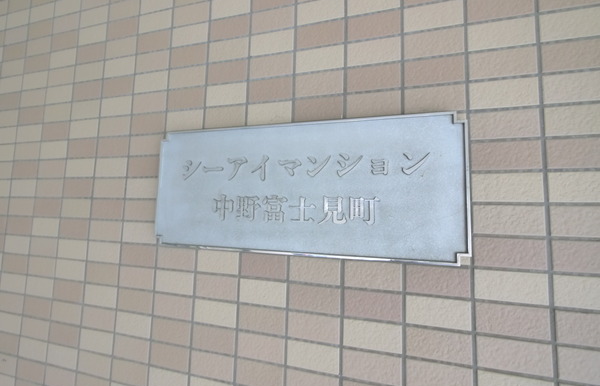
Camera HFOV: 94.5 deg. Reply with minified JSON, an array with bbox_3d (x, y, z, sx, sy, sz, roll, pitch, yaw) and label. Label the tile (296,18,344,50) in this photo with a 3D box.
[{"bbox_3d":[0.040,-0.305,0.539,0.095,0.045,0.010,0,-5,17],"label":"tile"}]

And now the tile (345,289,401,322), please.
[{"bbox_3d":[0.122,0.189,0.472,0.095,0.045,0.010,0,-5,16],"label":"tile"}]

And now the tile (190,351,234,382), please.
[{"bbox_3d":[-0.170,0.339,0.545,0.095,0.045,0.009,0,-5,17],"label":"tile"}]

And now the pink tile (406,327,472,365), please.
[{"bbox_3d":[0.217,0.239,0.439,0.095,0.045,0.009,0,-5,17],"label":"pink tile"}]

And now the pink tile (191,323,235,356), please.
[{"bbox_3d":[-0.168,0.289,0.549,0.095,0.045,0.009,0,-5,16],"label":"pink tile"}]

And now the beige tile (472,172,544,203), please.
[{"bbox_3d":[0.320,-0.008,0.429,0.095,0.045,0.010,0,-5,17],"label":"beige tile"}]

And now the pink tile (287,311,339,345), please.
[{"bbox_3d":[0.024,0.238,0.496,0.095,0.045,0.009,0,-5,17],"label":"pink tile"}]

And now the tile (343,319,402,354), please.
[{"bbox_3d":[0.121,0.238,0.466,0.095,0.045,0.010,0,-5,17],"label":"tile"}]

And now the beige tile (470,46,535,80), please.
[{"bbox_3d":[0.326,-0.208,0.448,0.095,0.045,0.009,0,-5,17],"label":"beige tile"}]

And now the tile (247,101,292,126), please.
[{"bbox_3d":[-0.060,-0.158,0.559,0.095,0.045,0.009,0,-5,17],"label":"tile"}]

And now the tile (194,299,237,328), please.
[{"bbox_3d":[-0.168,0.238,0.553,0.095,0.045,0.010,0,-5,16],"label":"tile"}]

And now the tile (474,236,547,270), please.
[{"bbox_3d":[0.318,0.091,0.423,0.095,0.045,0.009,0,-5,17],"label":"tile"}]

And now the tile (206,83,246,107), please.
[{"bbox_3d":[-0.156,-0.209,0.592,0.095,0.045,0.009,0,-5,17],"label":"tile"}]

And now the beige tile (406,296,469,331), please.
[{"bbox_3d":[0.220,0.190,0.444,0.095,0.045,0.009,0,-5,16],"label":"beige tile"}]

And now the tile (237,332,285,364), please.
[{"bbox_3d":[-0.072,0.289,0.521,0.095,0.045,0.009,0,-5,17],"label":"tile"}]

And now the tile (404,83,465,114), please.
[{"bbox_3d":[0.229,-0.158,0.473,0.095,0.045,0.009,0,-5,17],"label":"tile"}]

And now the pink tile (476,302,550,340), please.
[{"bbox_3d":[0.315,0.189,0.414,0.095,0.045,0.009,0,-5,17],"label":"pink tile"}]

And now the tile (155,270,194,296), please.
[{"bbox_3d":[-0.263,0.188,0.586,0.095,0.045,0.010,0,-5,16],"label":"tile"}]

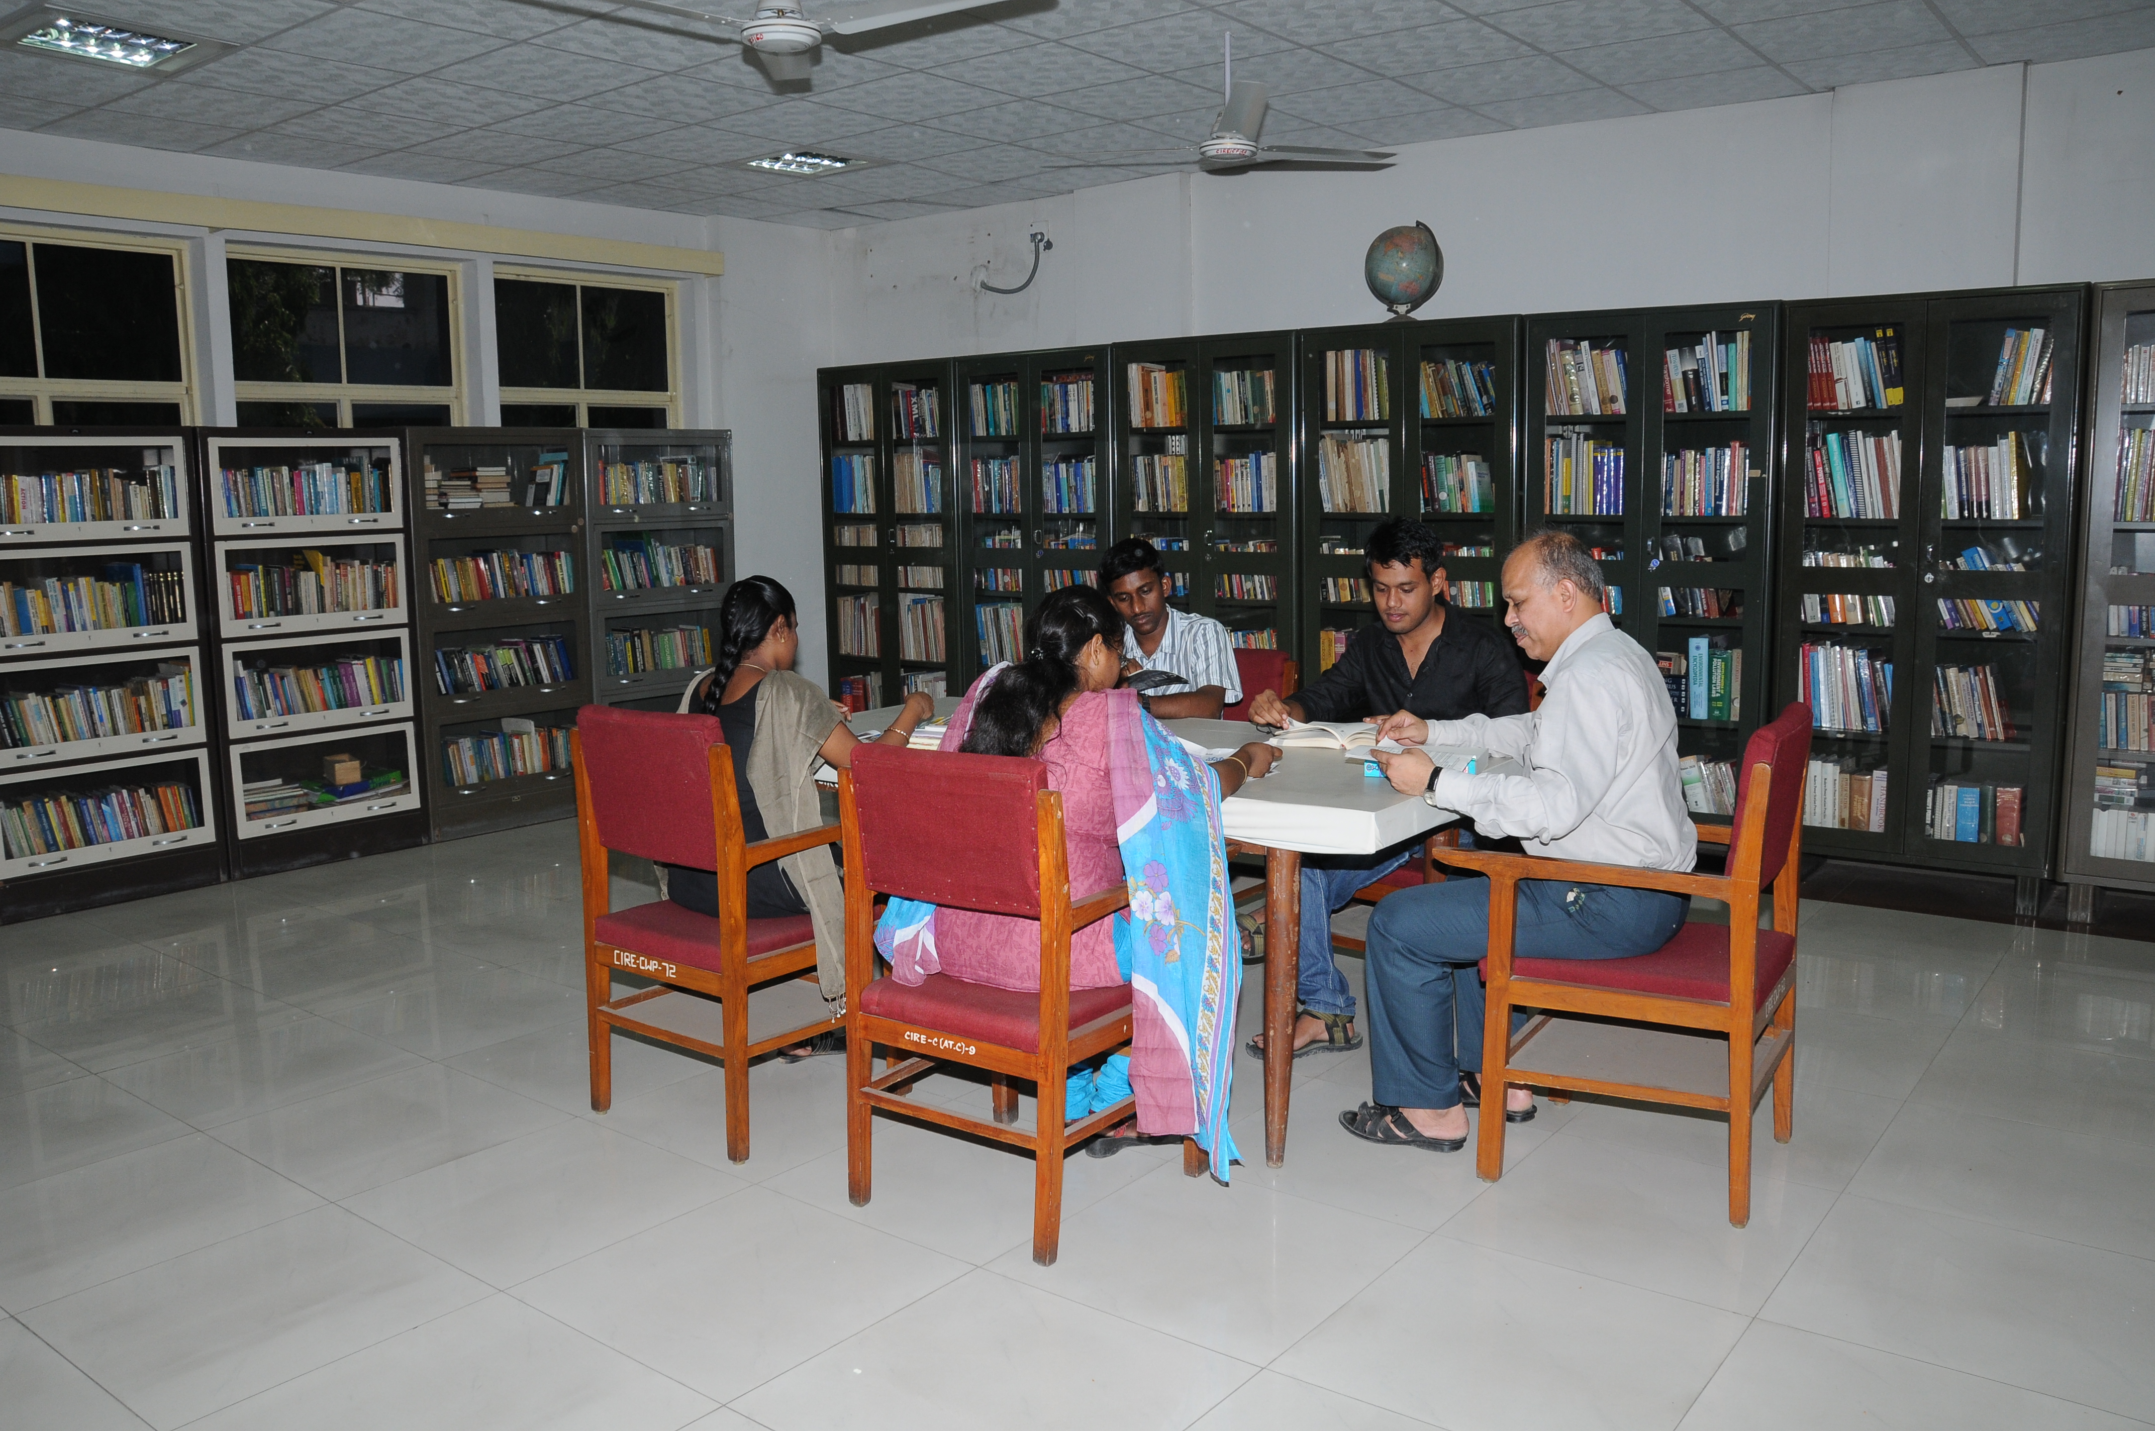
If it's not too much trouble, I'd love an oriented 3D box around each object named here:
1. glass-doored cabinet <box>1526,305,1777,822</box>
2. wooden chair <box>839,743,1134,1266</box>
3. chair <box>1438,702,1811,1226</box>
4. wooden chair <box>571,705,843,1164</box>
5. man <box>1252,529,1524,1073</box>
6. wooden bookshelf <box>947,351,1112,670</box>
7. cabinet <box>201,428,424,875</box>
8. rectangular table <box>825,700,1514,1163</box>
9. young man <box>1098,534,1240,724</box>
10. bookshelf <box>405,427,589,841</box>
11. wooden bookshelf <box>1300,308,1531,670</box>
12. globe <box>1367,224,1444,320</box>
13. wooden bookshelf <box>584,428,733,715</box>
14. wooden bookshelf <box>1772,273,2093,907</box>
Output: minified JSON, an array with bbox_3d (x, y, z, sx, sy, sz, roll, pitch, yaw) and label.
[{"bbox_3d":[2.150,-0.466,5.955,0.915,2.022,0.470,5,10,37],"label":"glass-doored cabinet"},{"bbox_3d":[-0.085,0.484,3.189,0.520,0.920,0.630,5,9,34],"label":"wooden chair"},{"bbox_3d":[1.113,0.461,3.237,0.630,0.920,0.520,4,9,30],"label":"chair"},{"bbox_3d":[-0.714,0.417,3.631,0.540,0.925,0.660,5,10,37],"label":"wooden chair"},{"bbox_3d":[0.751,0.163,4.079,0.560,1.300,0.760,5,10,37],"label":"man"},{"bbox_3d":[-0.065,-0.677,7.649,0.924,2.022,0.470,5,10,37],"label":"wooden bookshelf"},{"bbox_3d":[-2.999,-0.270,6.215,0.370,1.683,0.824,5,10,37],"label":"cabinet"},{"bbox_3d":[0.089,0.450,3.878,1.800,0.780,0.880,5,10,37],"label":"rectangular table"},{"bbox_3d":[0.188,0.135,4.486,0.520,1.240,0.660,5,10,37],"label":"young man"},{"bbox_3d":[-2.514,-0.366,6.860,0.370,1.683,0.836,5,10,37],"label":"bookshelf"},{"bbox_3d":[1.389,-0.524,6.435,0.930,2.000,0.450,5,10,37],"label":"wooden bookshelf"},{"bbox_3d":[1.278,-1.717,6.322,0.340,0.430,0.330,5,10,37],"label":"globe"},{"bbox_3d":[-2.017,-0.463,7.513,0.370,1.683,0.824,5,10,37],"label":"wooden bookshelf"},{"bbox_3d":[2.811,-0.382,5.349,0.920,2.000,0.450,5,10,37],"label":"wooden bookshelf"}]

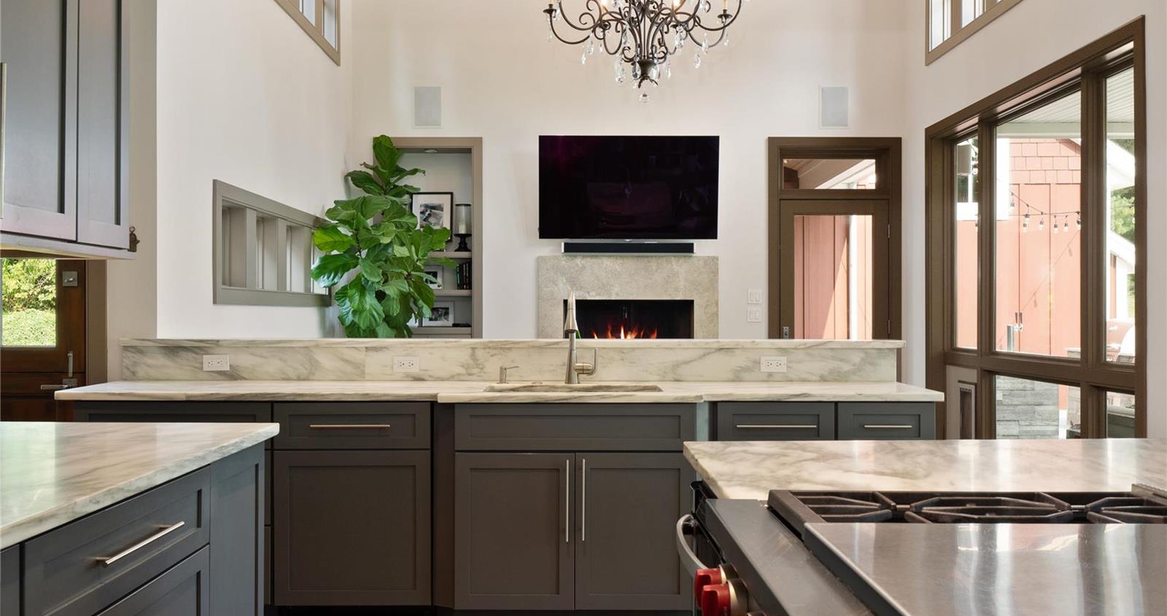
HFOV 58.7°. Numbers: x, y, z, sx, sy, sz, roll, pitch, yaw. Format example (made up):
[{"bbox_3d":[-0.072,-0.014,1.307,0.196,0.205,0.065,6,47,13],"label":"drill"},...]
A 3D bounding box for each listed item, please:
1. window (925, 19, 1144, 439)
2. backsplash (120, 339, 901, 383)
[{"bbox_3d":[2.735,-0.120,6.450,0.180,2.520,3.110,0,0,0],"label":"window"},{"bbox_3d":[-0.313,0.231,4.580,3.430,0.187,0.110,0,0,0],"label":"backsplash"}]

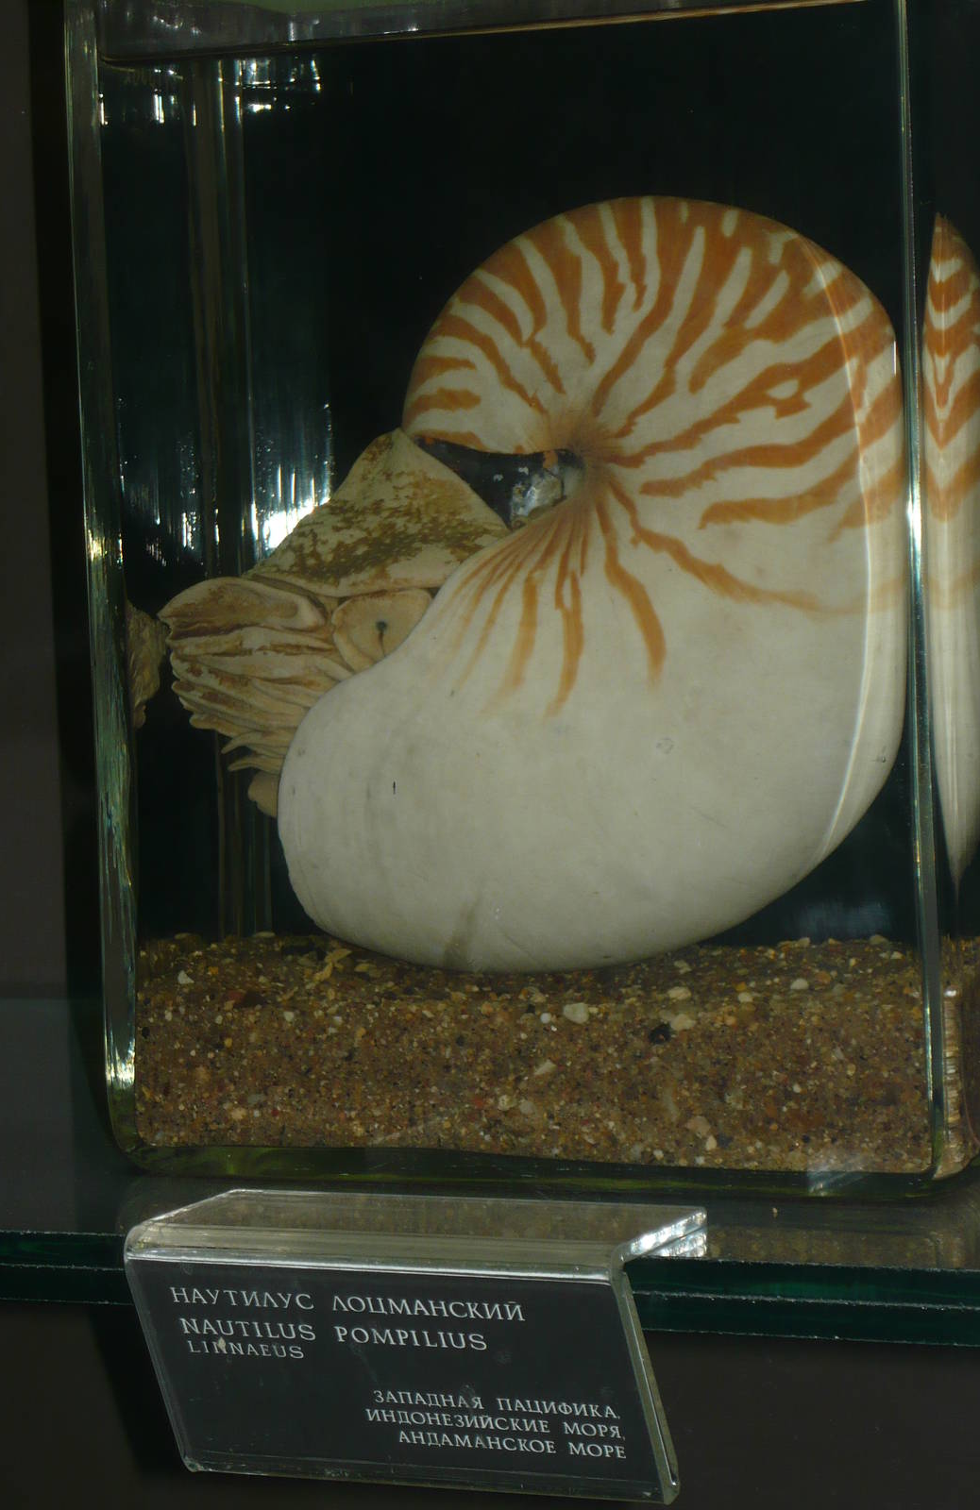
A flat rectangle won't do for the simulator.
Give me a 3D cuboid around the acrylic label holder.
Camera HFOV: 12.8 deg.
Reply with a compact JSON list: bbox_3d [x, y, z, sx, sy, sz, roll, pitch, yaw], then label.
[{"bbox_3d":[-0.013,0.108,0.785,0.096,0.049,0.043,-1,4,25],"label":"acrylic label holder"}]

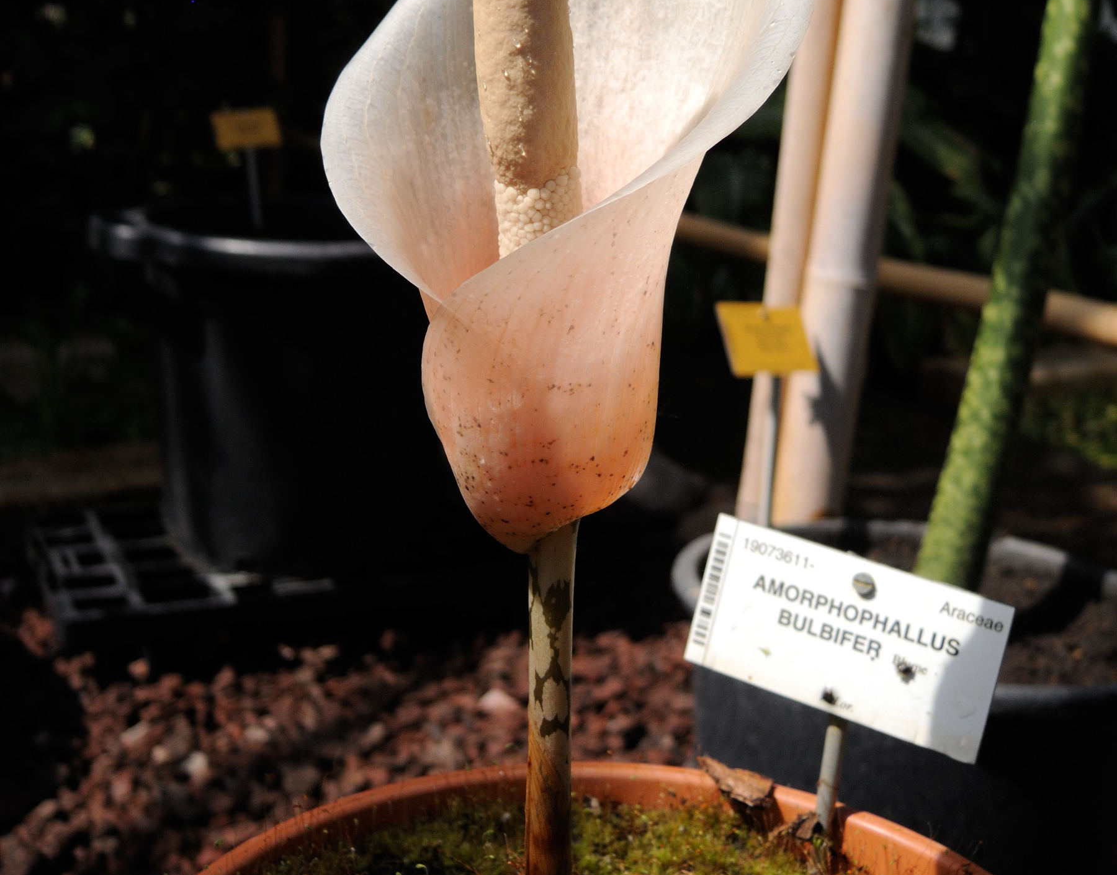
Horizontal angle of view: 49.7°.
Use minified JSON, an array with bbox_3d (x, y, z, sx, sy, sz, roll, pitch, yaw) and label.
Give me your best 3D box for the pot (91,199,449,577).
[{"bbox_3d":[-0.276,-0.063,1.324,0.425,0.332,0.322,-2,16,-10],"label":"pot"}]

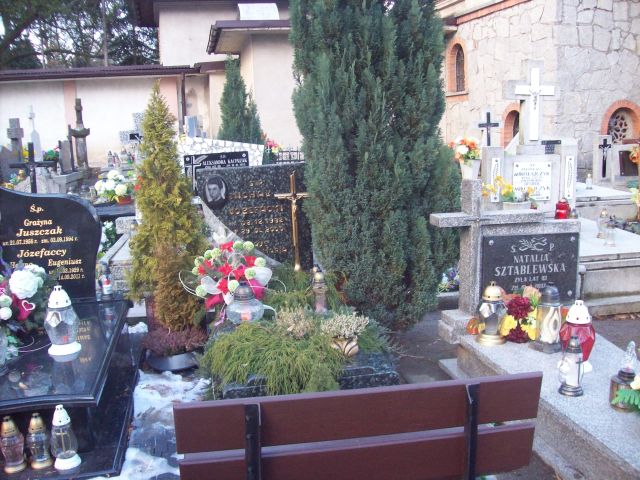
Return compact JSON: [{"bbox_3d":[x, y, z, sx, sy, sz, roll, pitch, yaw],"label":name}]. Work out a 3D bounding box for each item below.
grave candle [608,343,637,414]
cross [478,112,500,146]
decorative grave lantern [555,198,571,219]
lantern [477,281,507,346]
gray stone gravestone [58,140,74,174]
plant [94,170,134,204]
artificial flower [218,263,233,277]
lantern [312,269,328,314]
[{"bbox_3d":[1.464,0.651,3.200,0.140,0.325,0.140,-3,10,-12],"label":"grave candle"},{"bbox_3d":[2.394,-1.546,9.400,0.325,0.520,0.050,-3,10,-12],"label":"cross"},{"bbox_3d":[2.517,-0.318,6.900,0.155,0.220,0.155,-3,10,-12],"label":"decorative grave lantern"},{"bbox_3d":[0.920,0.392,3.570,0.155,0.320,0.155,-3,9,-12],"label":"lantern"},{"bbox_3d":[-5.099,-1.661,13.400,0.100,0.670,0.750,-2,11,-6],"label":"gray stone gravestone"},{"bbox_3d":[-2.223,-0.568,7.200,0.440,0.360,0.380,-3,10,-11],"label":"plant"},{"bbox_3d":[-0.582,0.182,4.100,0.085,0.080,0.050,-2,9,-8],"label":"artificial flower"},{"bbox_3d":[0.003,0.332,4.250,0.095,0.300,0.095,-3,9,-12],"label":"lantern"}]

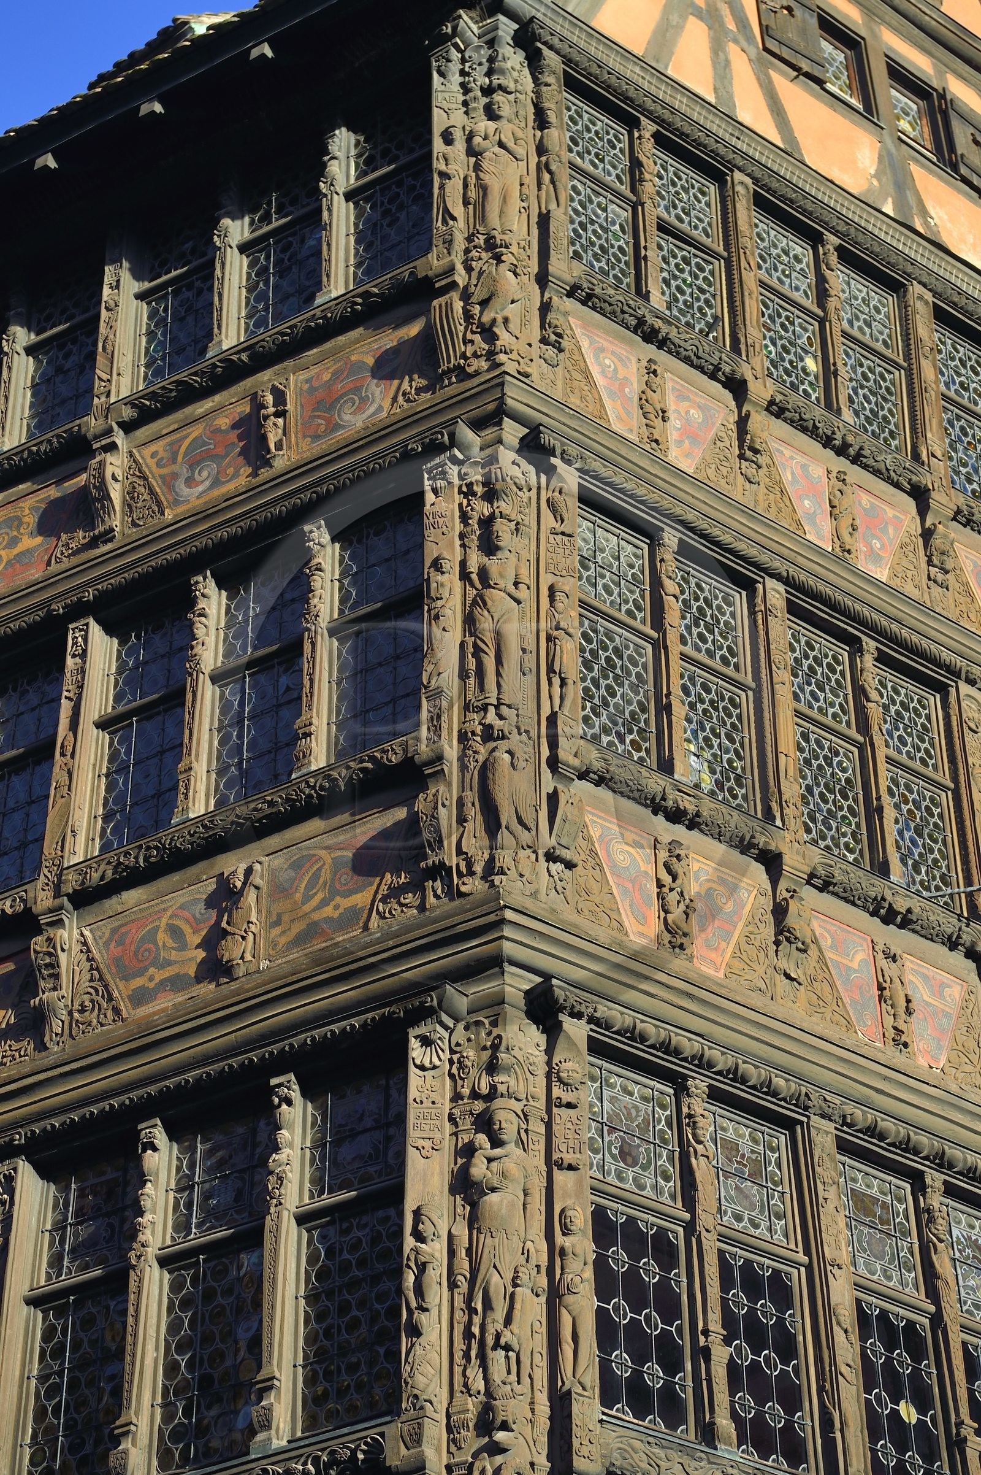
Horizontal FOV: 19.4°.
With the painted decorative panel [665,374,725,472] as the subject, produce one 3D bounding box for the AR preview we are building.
[{"bbox_3d":[1.039,-1.532,14.526,0.445,0.589,0.050,25,-43,-31],"label":"painted decorative panel"}]

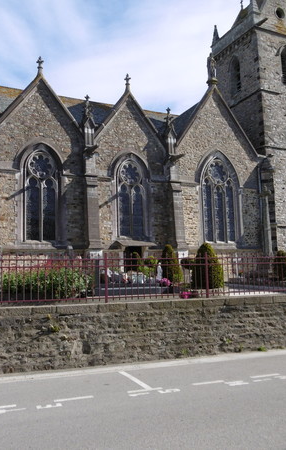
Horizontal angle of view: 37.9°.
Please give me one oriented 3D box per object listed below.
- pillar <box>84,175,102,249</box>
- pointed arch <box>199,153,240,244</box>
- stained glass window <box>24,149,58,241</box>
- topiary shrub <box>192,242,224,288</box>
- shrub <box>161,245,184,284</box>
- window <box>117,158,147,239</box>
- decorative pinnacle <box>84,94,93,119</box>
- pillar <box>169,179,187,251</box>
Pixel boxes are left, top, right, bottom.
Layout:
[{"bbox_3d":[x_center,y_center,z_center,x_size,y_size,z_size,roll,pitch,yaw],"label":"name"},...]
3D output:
[{"bbox_3d":[-2.473,-0.638,20.312,0.655,3.533,0.650,2,-7,-26],"label":"pillar"},{"bbox_3d":[4.764,-1.737,26.318,2.965,5.925,0.400,2,-8,-26],"label":"pointed arch"},{"bbox_3d":[-5.289,-1.553,21.363,1.747,4.794,0.350,2,-8,-26],"label":"stained glass window"},{"bbox_3d":[1.933,1.202,12.500,0.894,1.354,0.894,-1,-6,0],"label":"topiary shrub"},{"bbox_3d":[1.182,1.547,16.500,0.840,1.547,0.840,-2,-7,0],"label":"shrub"},{"bbox_3d":[-0.655,-1.532,23.620,1.892,4.648,0.350,2,-8,-26],"label":"window"},{"bbox_3d":[-2.777,-6.030,21.185,0.387,1.092,0.387,2,-7,-26],"label":"decorative pinnacle"},{"bbox_3d":[1.897,-0.461,24.075,0.775,4.096,0.800,2,-8,-26],"label":"pillar"}]

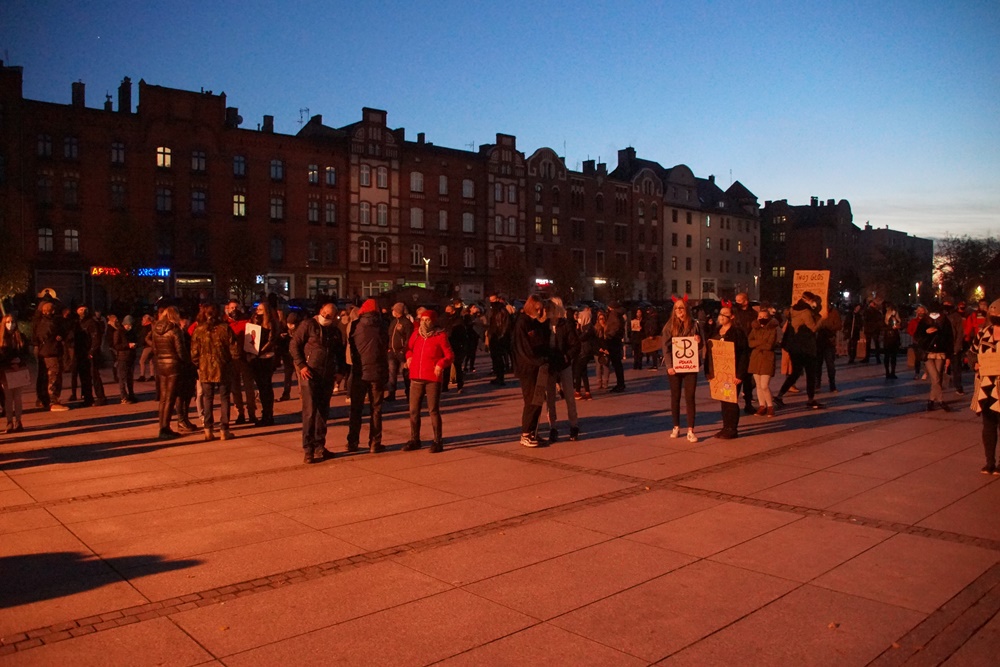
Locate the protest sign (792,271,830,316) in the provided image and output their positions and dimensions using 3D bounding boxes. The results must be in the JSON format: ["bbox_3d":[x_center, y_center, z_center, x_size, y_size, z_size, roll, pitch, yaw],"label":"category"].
[{"bbox_3d":[4.876,-0.608,11.750,0.520,0.735,0.020,3,3,21],"label":"protest sign"}]

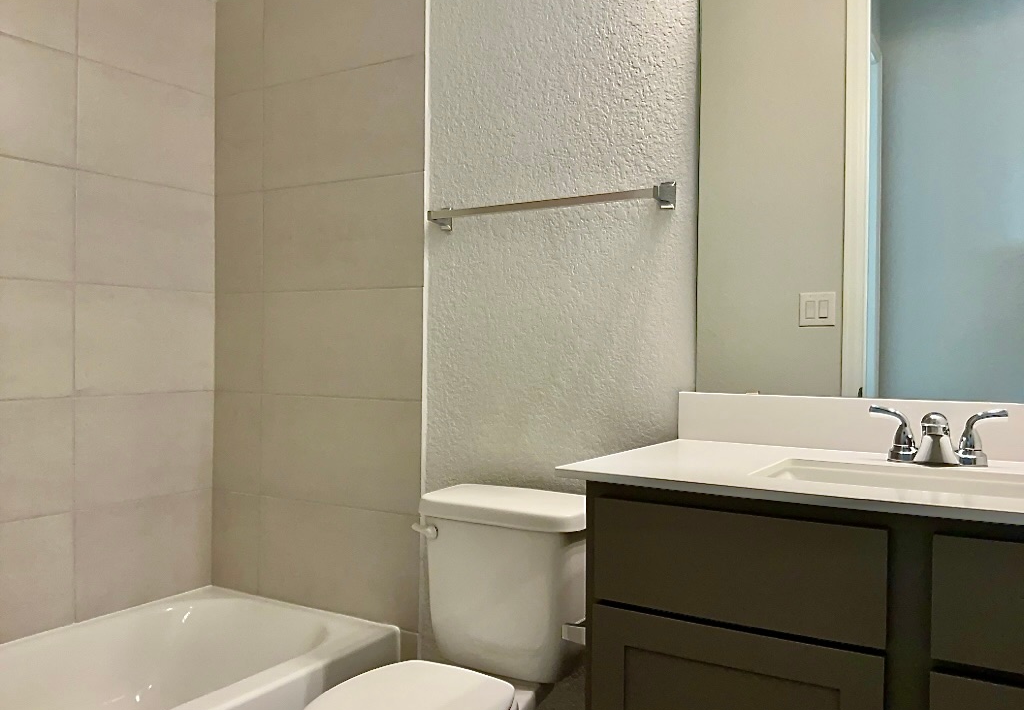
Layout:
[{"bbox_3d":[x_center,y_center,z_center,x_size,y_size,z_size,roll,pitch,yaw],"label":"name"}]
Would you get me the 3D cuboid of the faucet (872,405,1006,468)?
[{"bbox_3d":[0.732,0.143,1.380,0.213,0.097,0.138,1,1,31],"label":"faucet"}]

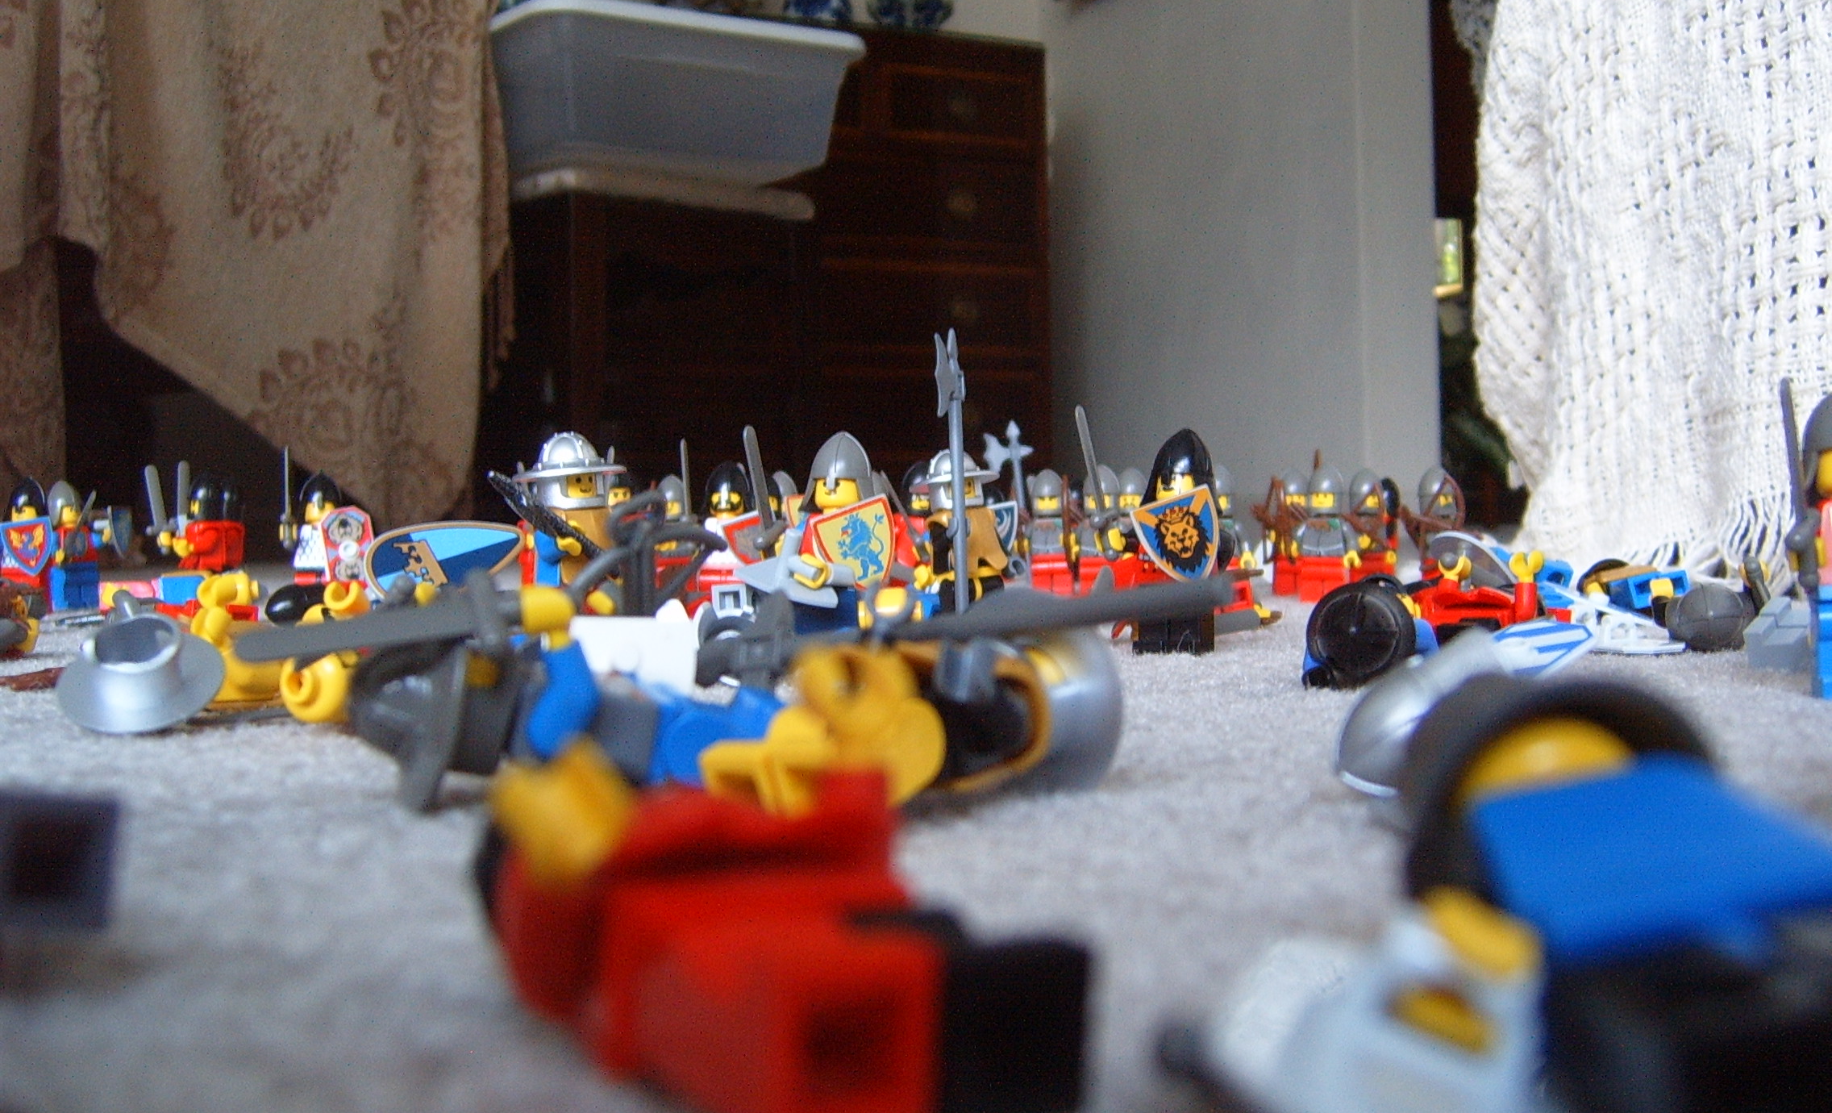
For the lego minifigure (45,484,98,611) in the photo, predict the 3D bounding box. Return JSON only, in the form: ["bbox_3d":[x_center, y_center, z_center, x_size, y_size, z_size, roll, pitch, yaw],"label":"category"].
[{"bbox_3d":[-0.291,-0.004,0.675,0.013,0.045,0.021,0,1,28],"label":"lego minifigure"}]

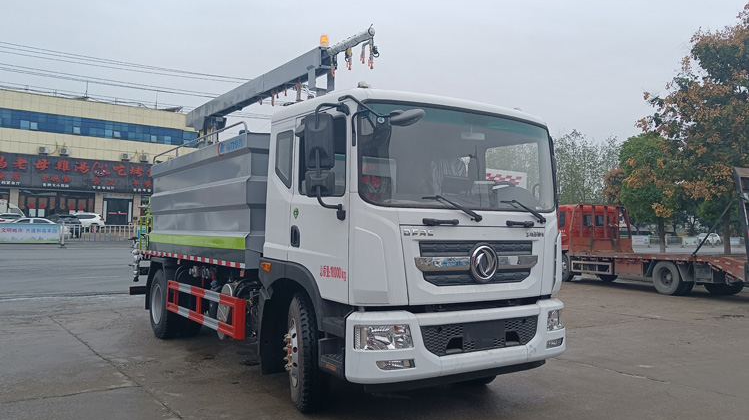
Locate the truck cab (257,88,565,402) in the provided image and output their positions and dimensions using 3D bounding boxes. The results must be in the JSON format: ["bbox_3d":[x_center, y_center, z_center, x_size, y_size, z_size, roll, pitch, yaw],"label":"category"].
[{"bbox_3d":[0.374,0.228,5.633,2.400,2.310,2.030,2,-3,-34],"label":"truck cab"}]

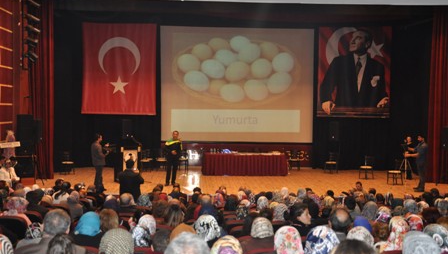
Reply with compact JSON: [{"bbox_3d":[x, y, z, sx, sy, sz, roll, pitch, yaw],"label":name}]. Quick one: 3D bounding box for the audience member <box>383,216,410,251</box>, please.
[{"bbox_3d":[1.534,1.402,5.518,0.480,1.200,0.650,1,2,-3],"label":"audience member"}]

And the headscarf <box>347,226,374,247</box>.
[{"bbox_3d":[1.050,0.907,4.605,0.220,0.280,0.250,1,2,-3],"label":"headscarf"}]

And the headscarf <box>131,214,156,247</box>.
[{"bbox_3d":[-0.757,0.966,5.601,0.230,0.290,0.250,1,0,0],"label":"headscarf"}]

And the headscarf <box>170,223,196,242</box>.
[{"bbox_3d":[-0.328,0.911,4.804,0.210,0.270,0.250,1,2,0],"label":"headscarf"}]

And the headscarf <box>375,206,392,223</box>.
[{"bbox_3d":[1.928,1.089,7.204,0.210,0.260,0.250,1,2,-6],"label":"headscarf"}]

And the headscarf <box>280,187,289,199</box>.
[{"bbox_3d":[1.464,1.592,14.400,0.210,0.290,0.240,1,2,-1],"label":"headscarf"}]

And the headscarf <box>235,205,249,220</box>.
[{"bbox_3d":[0.253,1.255,8.701,0.200,0.250,0.230,1,0,-3],"label":"headscarf"}]

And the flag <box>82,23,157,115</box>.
[{"bbox_3d":[-4.434,-2.450,25.300,3.136,3.857,0.060,1,0,0],"label":"flag"}]

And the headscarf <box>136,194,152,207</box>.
[{"bbox_3d":[-1.233,1.182,9.304,0.220,0.260,0.250,1,2,6],"label":"headscarf"}]

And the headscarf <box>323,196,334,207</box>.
[{"bbox_3d":[1.738,1.277,9.900,0.220,0.290,0.250,1,2,-3],"label":"headscarf"}]

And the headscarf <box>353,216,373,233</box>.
[{"bbox_3d":[1.437,1.049,6.201,0.200,0.250,0.240,1,0,-9],"label":"headscarf"}]

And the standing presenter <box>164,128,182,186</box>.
[{"bbox_3d":[-1.582,0.987,18.700,0.540,1.730,0.360,1,2,-7],"label":"standing presenter"}]

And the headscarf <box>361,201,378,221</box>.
[{"bbox_3d":[1.875,1.085,7.701,0.210,0.260,0.240,1,0,-9],"label":"headscarf"}]

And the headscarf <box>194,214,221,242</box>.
[{"bbox_3d":[-0.142,0.867,5.001,0.220,0.260,0.250,1,0,0],"label":"headscarf"}]

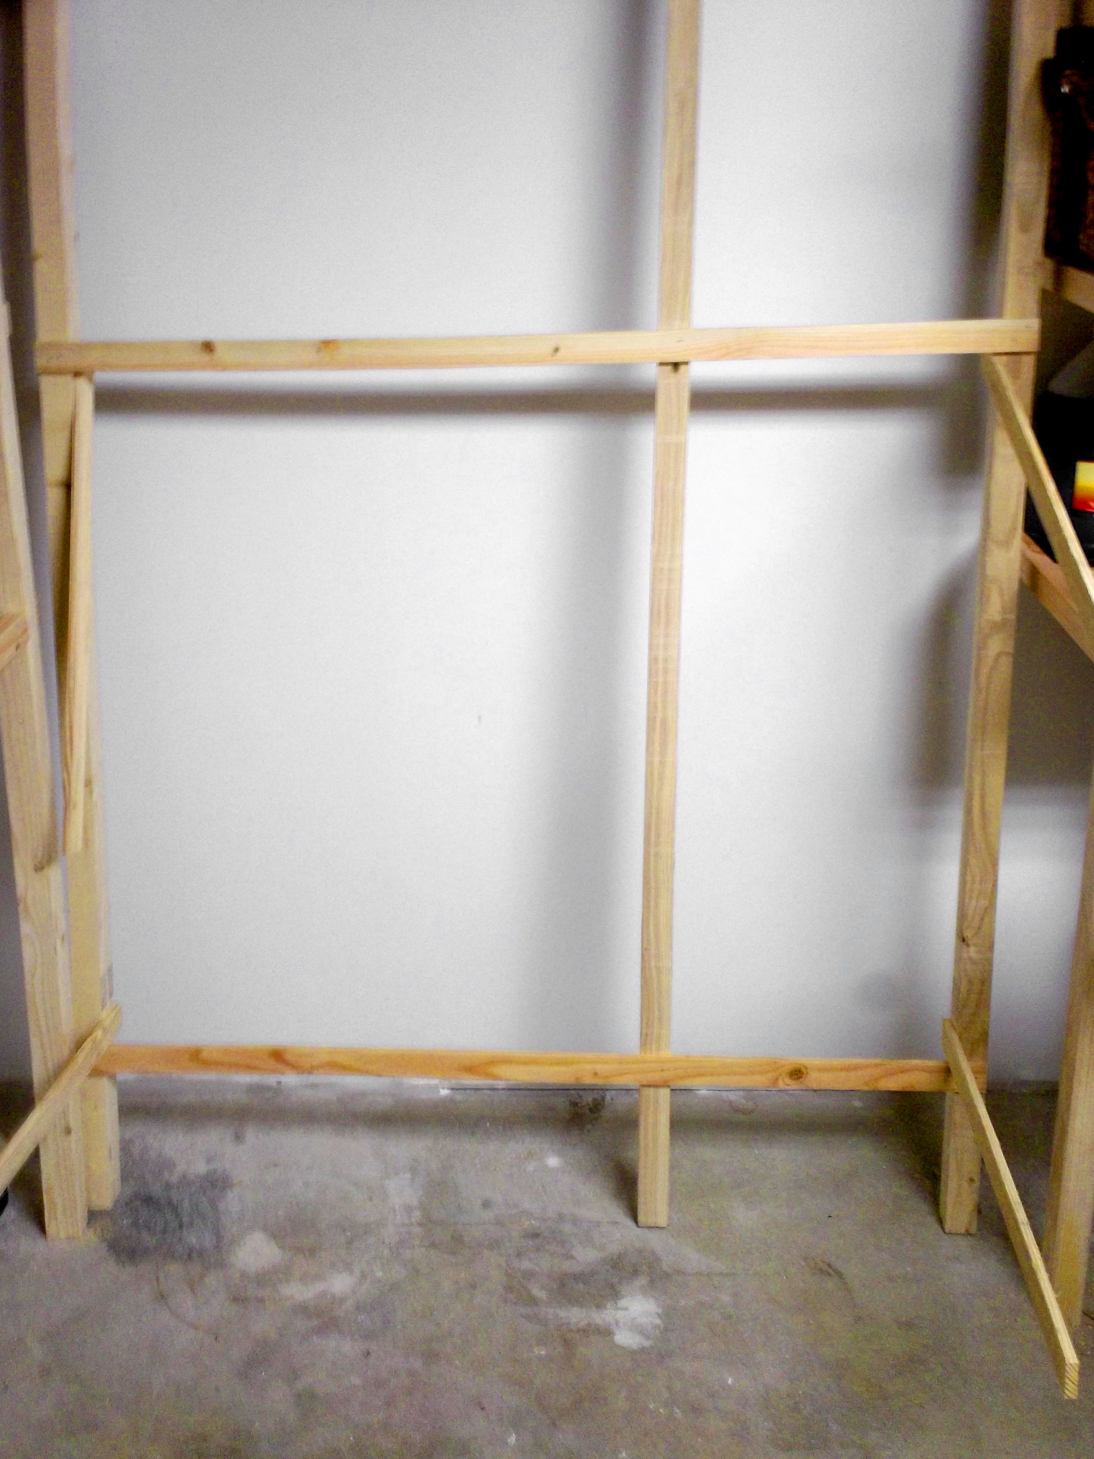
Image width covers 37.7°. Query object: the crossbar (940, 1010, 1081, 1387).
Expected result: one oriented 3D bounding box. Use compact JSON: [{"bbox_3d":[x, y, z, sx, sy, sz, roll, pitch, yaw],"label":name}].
[{"bbox_3d":[0.494,0.484,1.751,0.013,0.038,0.680,-1,16,5],"label":"crossbar"}]

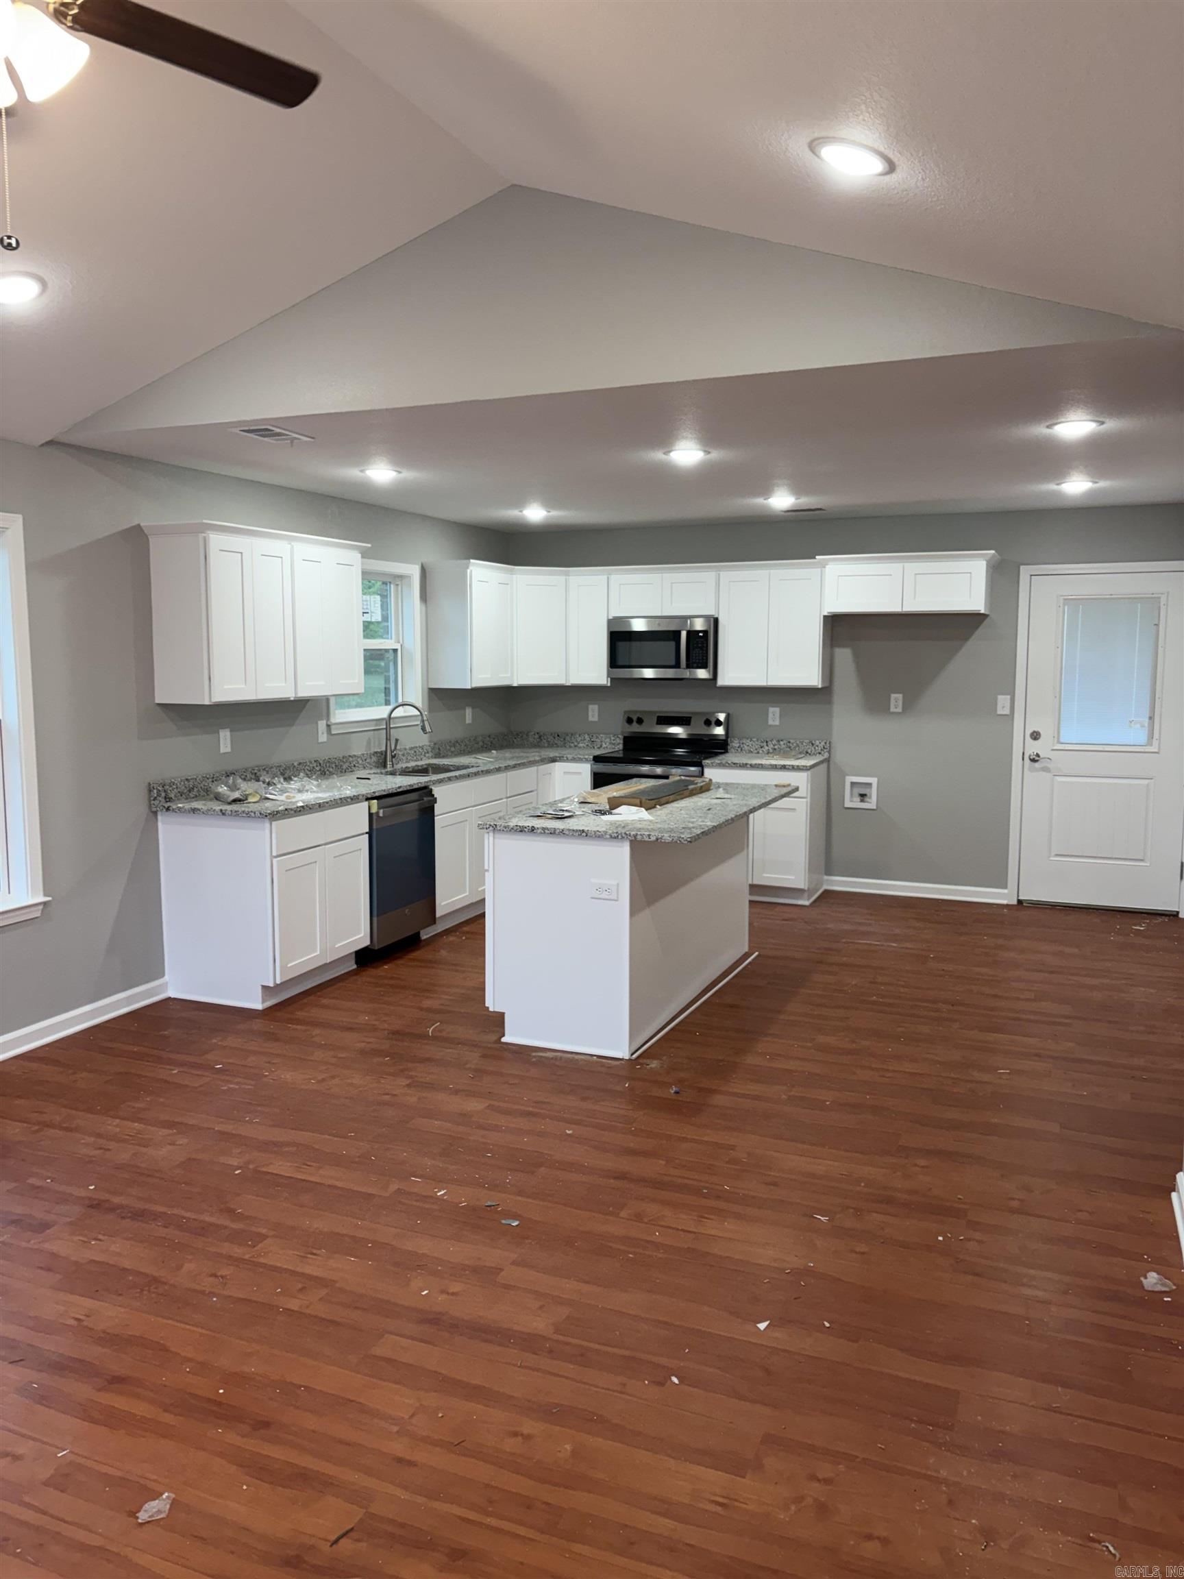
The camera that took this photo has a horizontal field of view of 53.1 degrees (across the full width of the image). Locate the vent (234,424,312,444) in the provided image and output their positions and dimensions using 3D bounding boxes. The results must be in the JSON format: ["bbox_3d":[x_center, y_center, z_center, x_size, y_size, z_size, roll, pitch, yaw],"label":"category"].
[{"bbox_3d":[-1.257,-1.392,4.696,0.190,0.026,0.333,2,7,22],"label":"vent"}]

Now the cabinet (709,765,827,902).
[{"bbox_3d":[1.138,0.265,7.751,0.671,0.868,0.621,2,7,22],"label":"cabinet"}]

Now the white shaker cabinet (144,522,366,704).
[{"bbox_3d":[-1.589,-0.835,5.797,0.345,0.783,1.230,2,7,22],"label":"white shaker cabinet"}]

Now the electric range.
[{"bbox_3d":[0.476,0.087,8.040,0.760,1.185,0.675,3,7,22],"label":"electric range"}]

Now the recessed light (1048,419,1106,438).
[{"bbox_3d":[1.843,-1.380,4.517,0.206,0.028,0.206,3,7,22],"label":"recessed light"}]

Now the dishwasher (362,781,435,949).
[{"bbox_3d":[-1.250,0.400,6.327,0.628,0.800,0.619,2,7,22],"label":"dishwasher"}]

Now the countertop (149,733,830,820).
[{"bbox_3d":[-0.212,-0.107,6.684,2.385,0.144,3.680,3,7,22],"label":"countertop"}]

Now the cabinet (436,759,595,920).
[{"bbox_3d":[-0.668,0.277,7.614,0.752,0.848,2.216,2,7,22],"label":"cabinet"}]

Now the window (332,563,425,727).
[{"bbox_3d":[-1.304,-0.849,7.006,0.110,0.993,1.020,2,7,22],"label":"window"}]

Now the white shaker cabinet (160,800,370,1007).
[{"bbox_3d":[-1.559,0.512,5.777,0.640,0.874,0.780,3,7,22],"label":"white shaker cabinet"}]

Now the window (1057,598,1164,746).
[{"bbox_3d":[3.148,-0.706,7.218,0.590,0.943,0.045,3,7,22],"label":"window"}]

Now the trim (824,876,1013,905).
[{"bbox_3d":[2.098,0.655,7.725,1.155,0.092,0.016,2,7,22],"label":"trim"}]

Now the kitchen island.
[{"bbox_3d":[0.310,0.514,5.565,0.925,0.910,1.865,3,7,22],"label":"kitchen island"}]

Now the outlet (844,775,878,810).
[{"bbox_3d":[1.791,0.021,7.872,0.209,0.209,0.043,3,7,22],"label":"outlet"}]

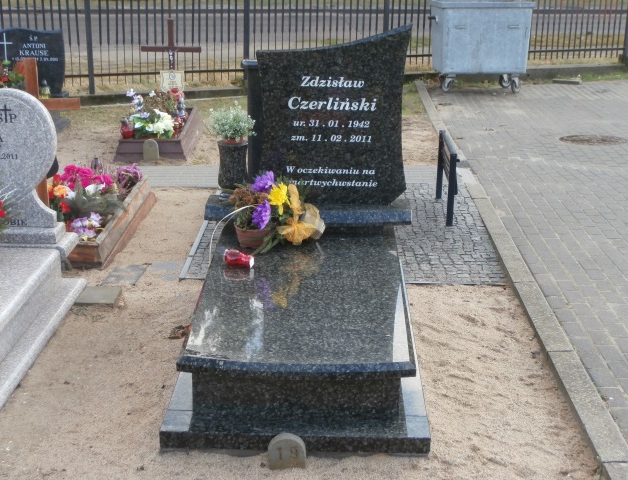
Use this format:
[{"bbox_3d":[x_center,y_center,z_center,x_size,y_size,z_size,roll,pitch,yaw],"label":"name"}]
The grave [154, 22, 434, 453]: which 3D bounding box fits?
[{"bbox_3d":[-0.038,-0.166,4.495,1.000,1.343,1.905,1,18,1],"label":"grave"}]

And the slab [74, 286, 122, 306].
[{"bbox_3d":[-1.119,0.306,5.437,0.220,0.040,0.250,1,18,0],"label":"slab"}]

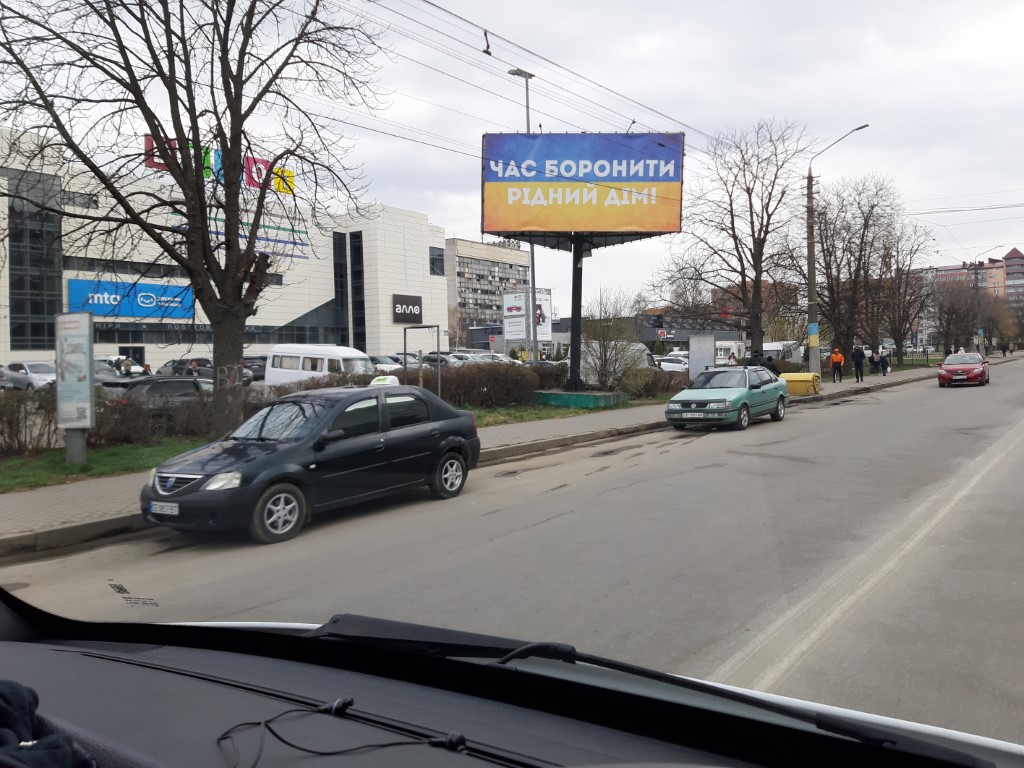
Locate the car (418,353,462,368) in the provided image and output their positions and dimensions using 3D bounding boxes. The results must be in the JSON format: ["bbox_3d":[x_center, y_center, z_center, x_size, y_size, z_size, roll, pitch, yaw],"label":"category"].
[{"bbox_3d":[-5.449,-1.539,64.000,4.400,1.500,1.800,-1,2,31],"label":"car"}]

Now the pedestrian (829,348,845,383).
[{"bbox_3d":[15.845,-0.879,39.000,0.600,1.680,0.420,-1,2,30],"label":"pedestrian"}]

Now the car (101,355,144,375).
[{"bbox_3d":[-25.072,-0.783,50.000,4.500,1.800,1.850,-1,2,30],"label":"car"}]

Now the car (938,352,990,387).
[{"bbox_3d":[20.500,-0.650,36.200,1.780,1.470,4.540,0,3,35],"label":"car"}]

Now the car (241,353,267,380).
[{"bbox_3d":[-18.693,-0.977,53.931,4.600,1.700,1.880,0,2,38],"label":"car"}]

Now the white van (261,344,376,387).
[{"bbox_3d":[-8.645,-0.600,35.500,5.000,2.400,1.950,0,3,33],"label":"white van"}]

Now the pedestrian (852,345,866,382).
[{"bbox_3d":[16.968,-0.972,39.000,0.580,1.780,0.420,0,2,36],"label":"pedestrian"}]

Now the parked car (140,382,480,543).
[{"bbox_3d":[-2.220,0.800,9.690,1.760,1.530,4.250,1,3,37],"label":"parked car"}]

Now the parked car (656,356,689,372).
[{"bbox_3d":[13.632,-1.587,65.000,4.400,1.520,1.800,0,3,35],"label":"parked car"}]

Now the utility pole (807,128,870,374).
[{"bbox_3d":[14.387,-5.541,35.063,2.600,11.260,0.480,0,2,38],"label":"utility pole"}]

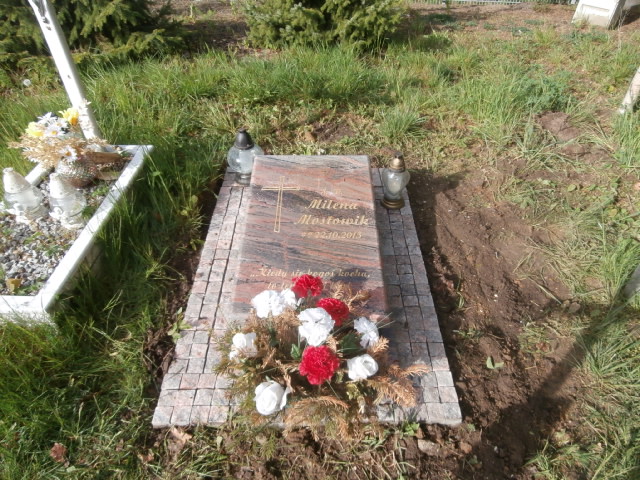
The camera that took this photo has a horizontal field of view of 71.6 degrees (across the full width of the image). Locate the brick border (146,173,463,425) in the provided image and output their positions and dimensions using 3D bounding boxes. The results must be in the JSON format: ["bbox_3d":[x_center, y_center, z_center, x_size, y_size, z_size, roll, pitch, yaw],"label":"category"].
[{"bbox_3d":[-0.033,0.097,1.741,0.870,0.060,1.300,0,42,1],"label":"brick border"}]

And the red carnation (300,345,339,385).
[{"bbox_3d":[-0.001,0.293,1.045,0.093,0.078,0.082,-2,43,-1],"label":"red carnation"}]

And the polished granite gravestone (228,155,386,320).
[{"bbox_3d":[-0.036,-0.038,1.716,0.500,0.170,0.790,0,42,1],"label":"polished granite gravestone"}]

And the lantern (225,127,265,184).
[{"bbox_3d":[-0.344,-0.388,2.046,0.165,0.265,0.165,0,42,1],"label":"lantern"}]

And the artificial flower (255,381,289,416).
[{"bbox_3d":[-0.127,0.420,1.184,0.085,0.075,0.080,0,42,0],"label":"artificial flower"}]

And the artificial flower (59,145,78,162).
[{"bbox_3d":[-0.935,-0.322,1.650,0.072,0.060,0.052,-25,48,-23],"label":"artificial flower"}]

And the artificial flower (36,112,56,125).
[{"bbox_3d":[-0.986,-0.438,1.600,0.070,0.045,0.065,-25,48,-24],"label":"artificial flower"}]

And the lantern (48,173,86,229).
[{"bbox_3d":[-0.882,-0.138,1.550,0.115,0.205,0.115,-27,49,-25],"label":"lantern"}]

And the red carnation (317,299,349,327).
[{"bbox_3d":[0.032,0.188,1.150,0.088,0.065,0.078,-21,47,-20],"label":"red carnation"}]

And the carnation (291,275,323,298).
[{"bbox_3d":[-0.042,0.145,1.380,0.090,0.065,0.075,0,42,1],"label":"carnation"}]

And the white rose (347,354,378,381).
[{"bbox_3d":[0.101,0.302,1.050,0.073,0.060,0.068,-1,43,1],"label":"white rose"}]

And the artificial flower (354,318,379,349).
[{"bbox_3d":[0.117,0.234,1.120,0.058,0.070,0.075,29,51,28],"label":"artificial flower"}]

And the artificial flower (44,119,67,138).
[{"bbox_3d":[-1.157,-0.486,1.941,0.090,0.070,0.070,0,42,1],"label":"artificial flower"}]

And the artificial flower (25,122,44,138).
[{"bbox_3d":[-1.036,-0.397,1.610,0.070,0.055,0.064,-27,49,-25],"label":"artificial flower"}]

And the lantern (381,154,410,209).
[{"bbox_3d":[0.323,-0.255,1.898,0.120,0.250,0.120,0,42,1],"label":"lantern"}]

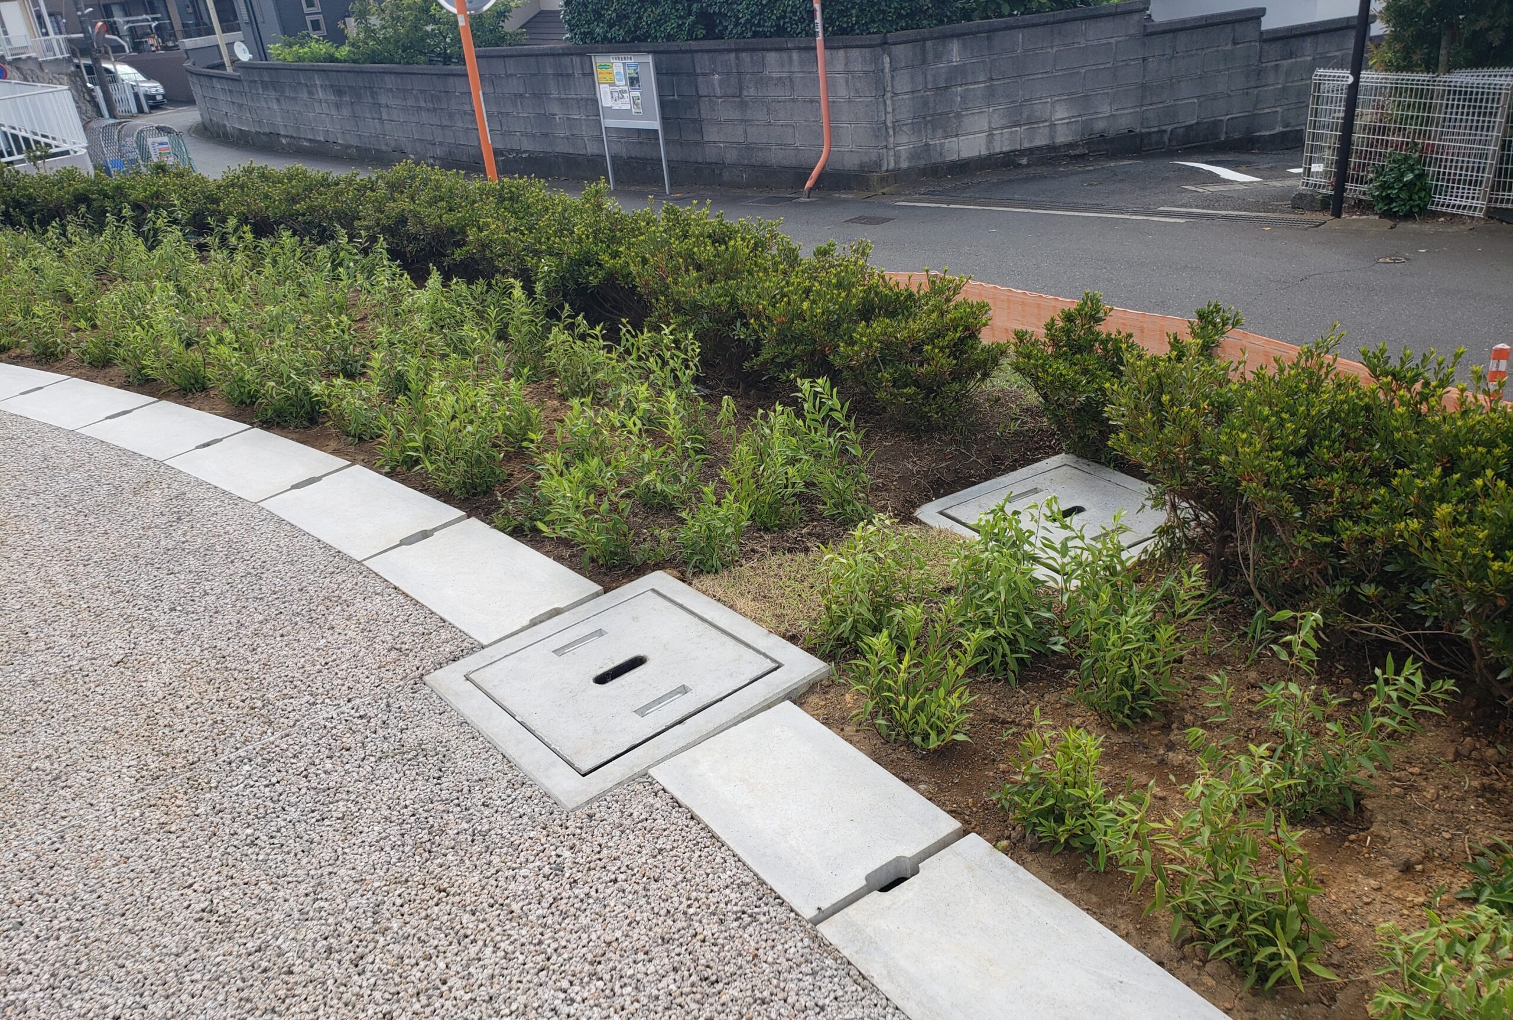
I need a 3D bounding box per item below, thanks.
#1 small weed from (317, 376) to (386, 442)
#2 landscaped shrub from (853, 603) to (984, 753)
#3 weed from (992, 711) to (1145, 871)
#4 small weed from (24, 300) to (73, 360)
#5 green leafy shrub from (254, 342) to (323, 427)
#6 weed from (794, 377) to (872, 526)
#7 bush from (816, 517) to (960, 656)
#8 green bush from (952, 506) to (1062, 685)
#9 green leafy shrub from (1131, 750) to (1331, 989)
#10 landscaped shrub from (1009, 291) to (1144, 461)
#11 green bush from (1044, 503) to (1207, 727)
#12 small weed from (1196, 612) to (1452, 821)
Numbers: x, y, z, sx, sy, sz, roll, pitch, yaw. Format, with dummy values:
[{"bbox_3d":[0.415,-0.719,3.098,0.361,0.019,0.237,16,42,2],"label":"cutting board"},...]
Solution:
[{"bbox_3d":[-1.326,-0.333,3.713,0.211,0.211,0.190,-6,26,0],"label":"small weed"},{"bbox_3d":[0.310,0.321,2.209,0.258,0.284,0.232,-2,27,8],"label":"landscaped shrub"},{"bbox_3d":[0.570,0.513,2.086,0.265,0.270,0.265,-6,25,0],"label":"weed"},{"bbox_3d":[-3.256,-0.819,5.218,0.164,0.276,0.155,-21,30,-28],"label":"small weed"},{"bbox_3d":[-1.614,-0.429,3.880,0.217,0.289,0.196,-6,26,0],"label":"green leafy shrub"},{"bbox_3d":[0.206,-0.154,3.069,0.206,0.423,0.186,-4,27,4],"label":"weed"},{"bbox_3d":[0.291,0.169,2.523,0.316,0.299,0.269,-3,27,6],"label":"bush"},{"bbox_3d":[0.519,0.178,2.376,0.221,0.394,0.199,0,27,12],"label":"green bush"},{"bbox_3d":[0.753,0.579,1.818,0.308,0.366,0.308,-6,25,0],"label":"green leafy shrub"},{"bbox_3d":[1.097,-0.456,3.912,0.446,0.596,0.446,-6,25,0],"label":"landscaped shrub"},{"bbox_3d":[0.791,0.230,2.454,0.333,0.504,0.333,-6,25,0],"label":"green bush"},{"bbox_3d":[0.966,0.352,1.955,0.390,0.345,0.300,9,30,27],"label":"small weed"}]

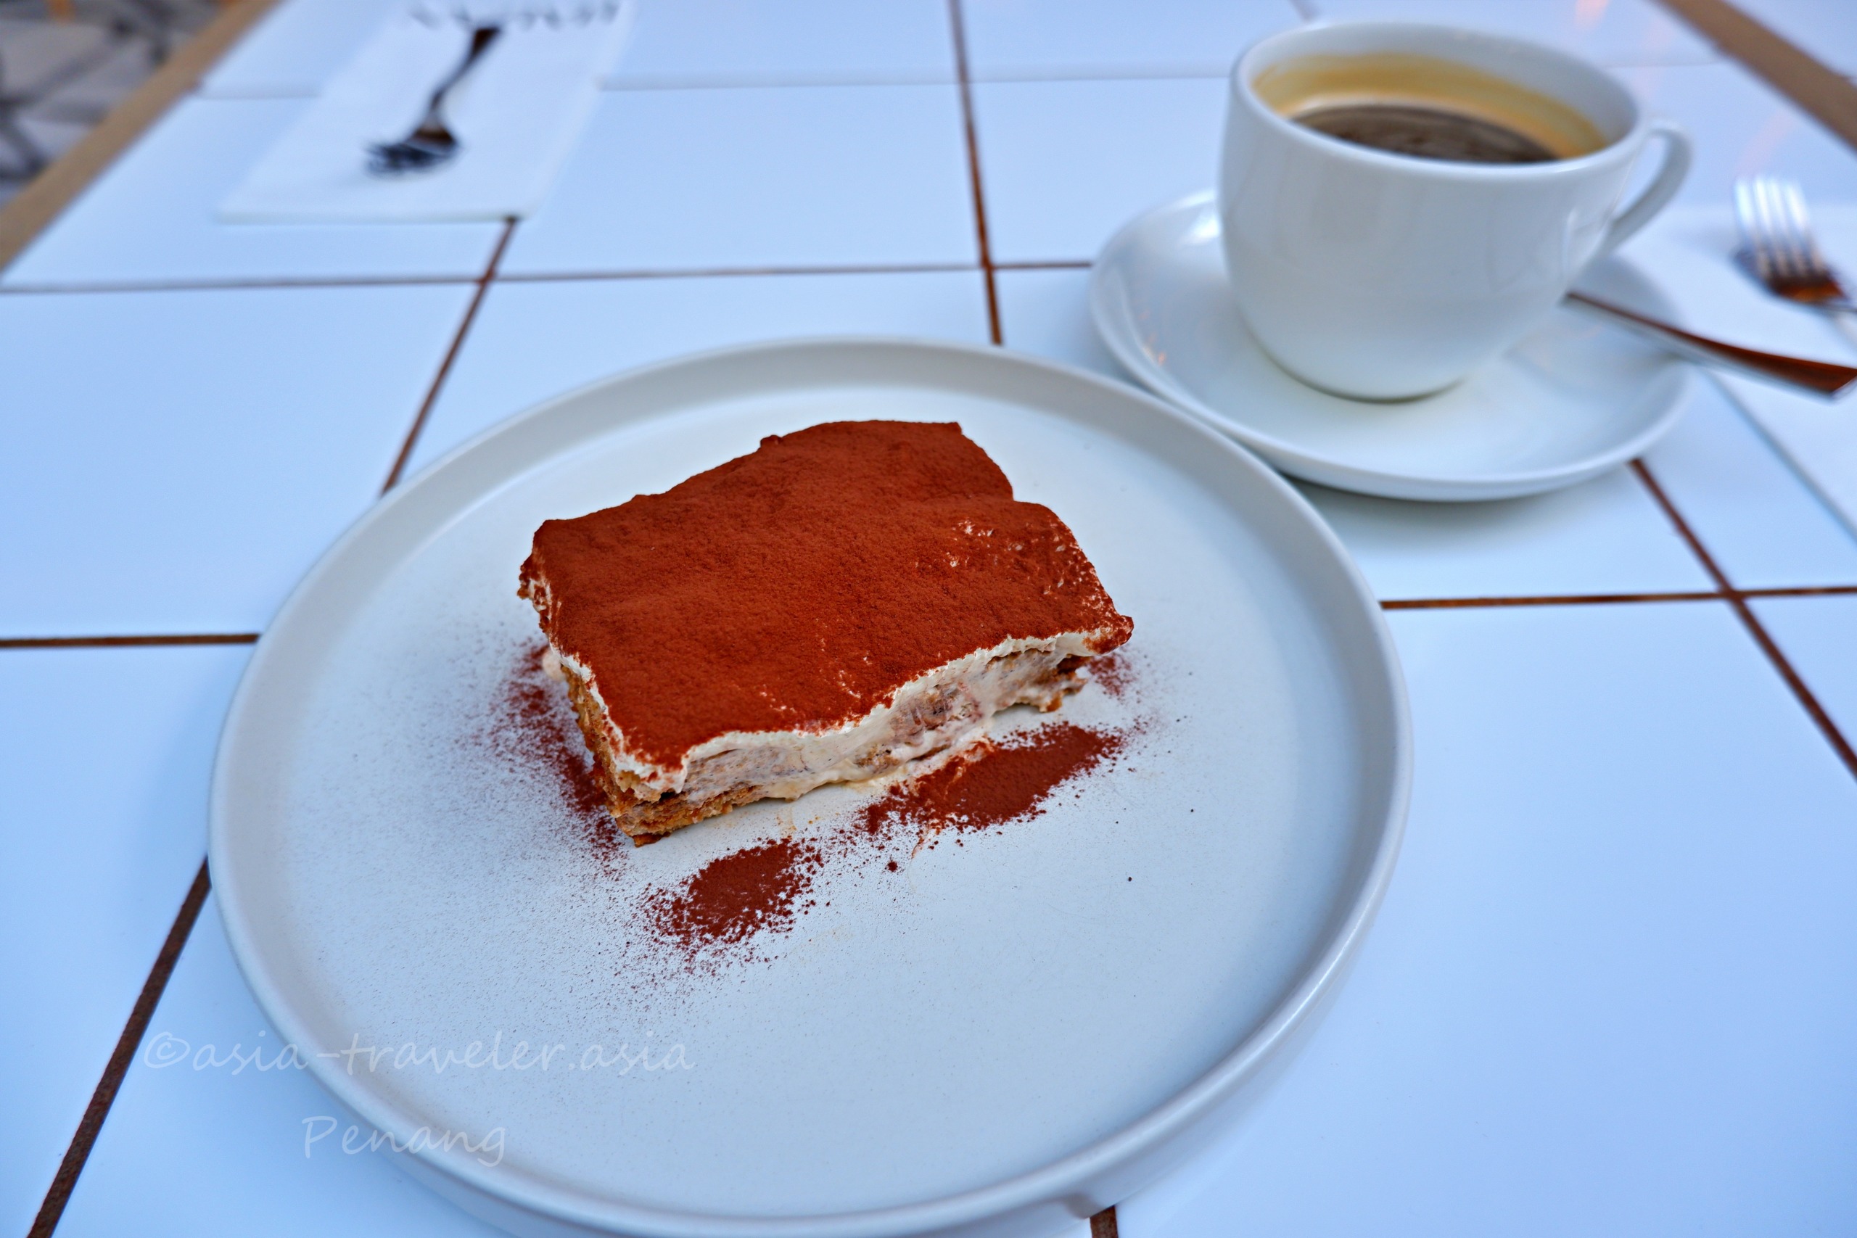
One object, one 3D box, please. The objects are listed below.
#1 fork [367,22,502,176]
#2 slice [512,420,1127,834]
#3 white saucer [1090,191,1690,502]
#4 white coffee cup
[{"bbox_3d":[-0.184,-0.207,0.457,0.021,0.015,0.143,-2,45,-1],"label":"fork"},{"bbox_3d":[-0.021,-0.001,0.231,0.091,0.024,0.069,-17,47,-16],"label":"slice"},{"bbox_3d":[0.117,-0.074,0.316,0.148,0.021,0.148,0,45,0],"label":"white saucer"},{"bbox_3d":[0.126,-0.098,0.295,0.111,0.067,0.089,0,45,1],"label":"white coffee cup"}]

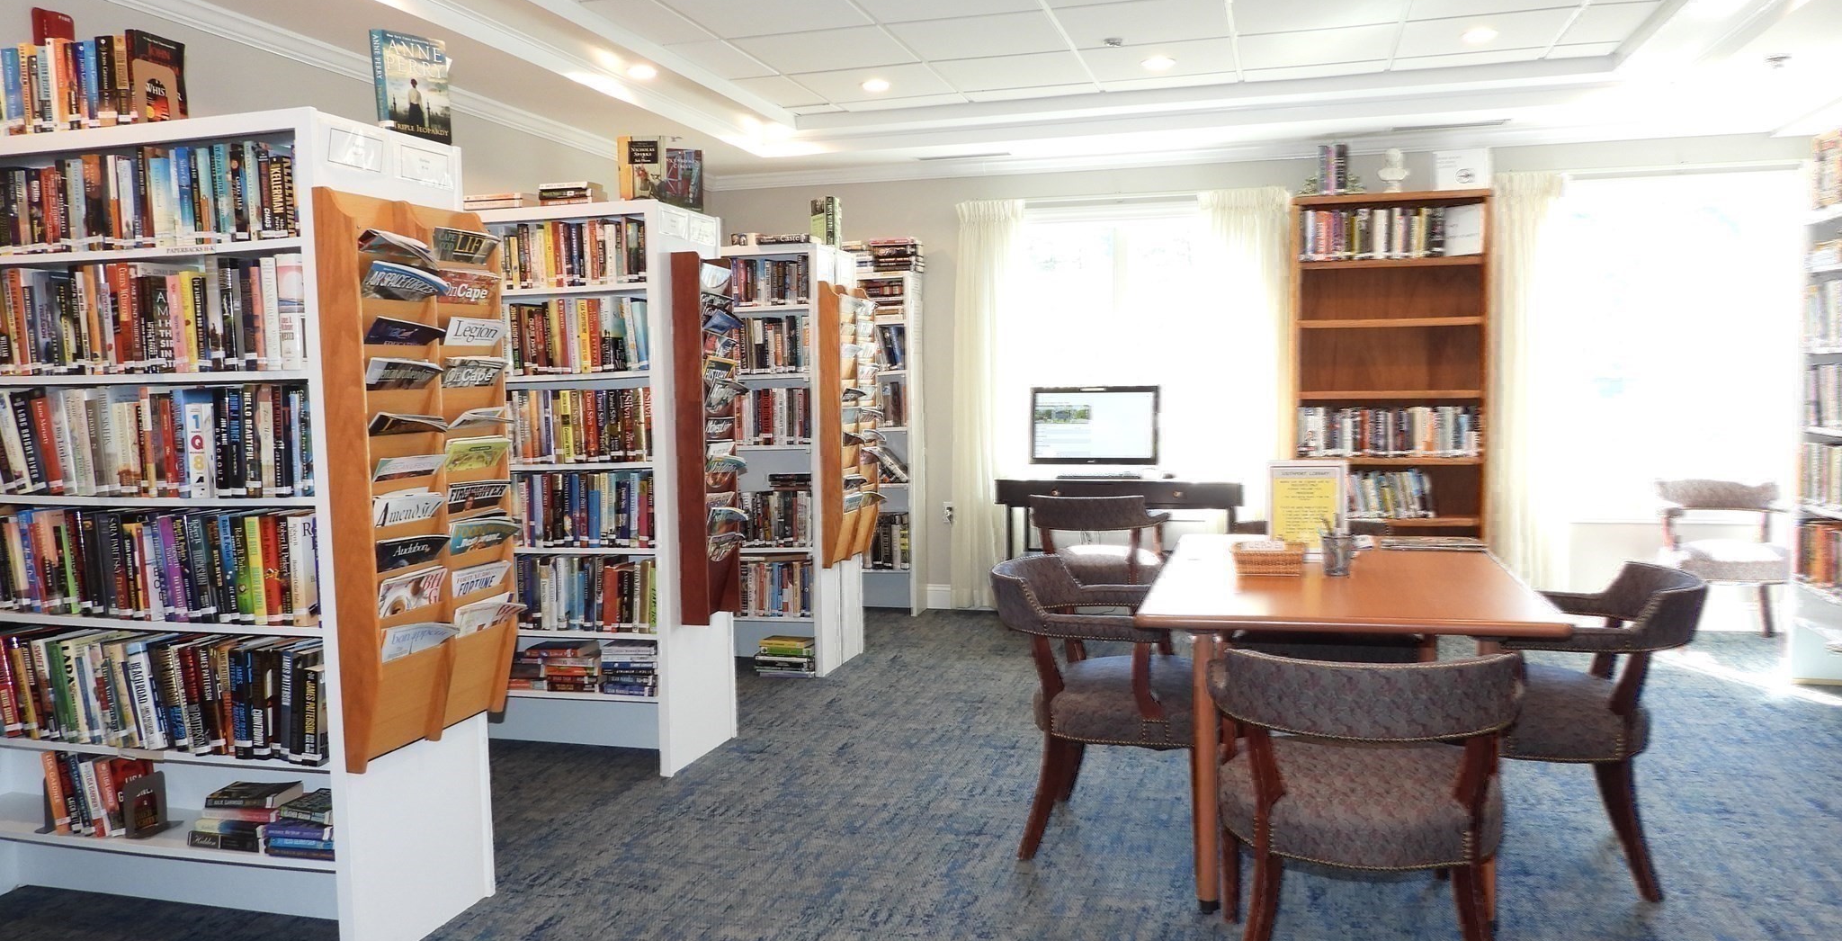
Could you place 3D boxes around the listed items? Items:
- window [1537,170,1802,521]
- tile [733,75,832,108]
[{"bbox_3d":[3.622,-0.588,6.182,1.151,1.735,0.130,0,5,14],"label":"window"},{"bbox_3d":[-0.621,-1.718,5.774,0.260,0.025,0.600,0,4,16],"label":"tile"}]

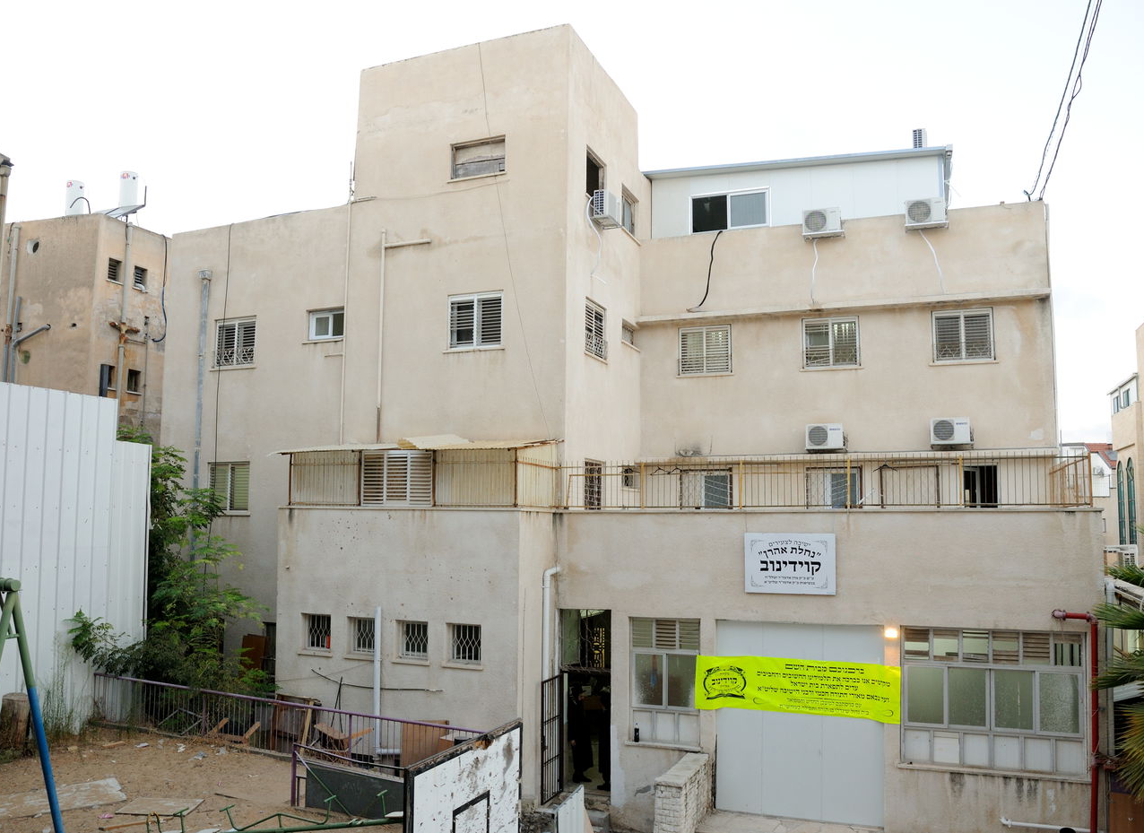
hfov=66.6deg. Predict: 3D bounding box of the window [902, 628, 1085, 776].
[{"bbox_3d":[6.240,4.215,12.961,2.564,2.068,0.140,-2,-6,22],"label":"window"}]

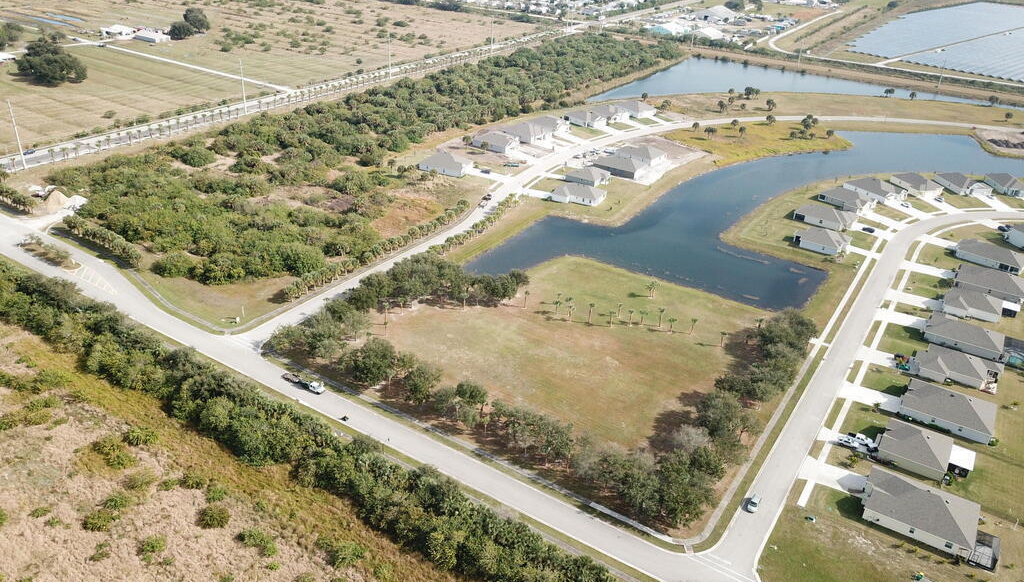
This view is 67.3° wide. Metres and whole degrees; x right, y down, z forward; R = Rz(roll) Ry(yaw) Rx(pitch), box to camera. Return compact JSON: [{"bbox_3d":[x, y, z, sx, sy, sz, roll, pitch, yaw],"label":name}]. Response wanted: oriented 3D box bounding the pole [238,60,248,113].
[{"bbox_3d":[-141.722,-107.485,405.622,0.800,28.488,0.800,18,31,27],"label":"pole"}]

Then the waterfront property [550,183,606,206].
[{"bbox_3d":[26.770,-38.530,299.180,16.810,5.910,14.670,17,31,25],"label":"waterfront property"}]

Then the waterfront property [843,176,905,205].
[{"bbox_3d":[159.984,-45.668,337.894,15.318,5.763,20.831,-14,32,-28],"label":"waterfront property"}]

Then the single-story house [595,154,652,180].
[{"bbox_3d":[47.210,-54.980,331.490,19.460,6.730,15.180,18,31,26],"label":"single-story house"}]

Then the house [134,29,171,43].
[{"bbox_3d":[-250.540,-177.480,537.150,22.220,5.100,13.450,17,31,24],"label":"house"}]

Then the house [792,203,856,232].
[{"bbox_3d":[125.260,-30.242,305.582,21.312,5.472,13.859,20,32,30],"label":"house"}]

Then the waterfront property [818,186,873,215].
[{"bbox_3d":[141.766,-39.340,324.453,13.975,5.495,18.287,-21,35,-37],"label":"waterfront property"}]

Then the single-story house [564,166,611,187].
[{"bbox_3d":[33.340,-51.110,337.650,14.861,5.441,13.706,20,32,29],"label":"single-story house"}]

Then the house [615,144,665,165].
[{"bbox_3d":[58.420,-62.230,346.760,16.300,6.320,14.980,17,31,25],"label":"house"}]

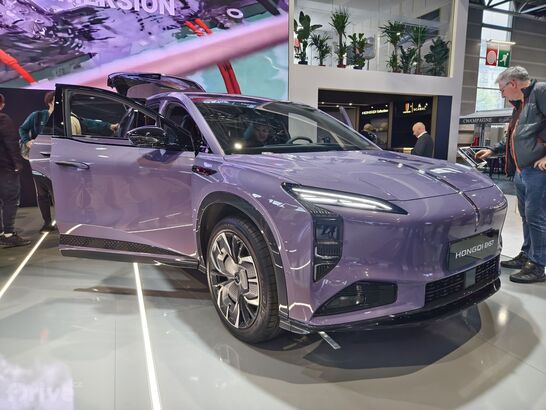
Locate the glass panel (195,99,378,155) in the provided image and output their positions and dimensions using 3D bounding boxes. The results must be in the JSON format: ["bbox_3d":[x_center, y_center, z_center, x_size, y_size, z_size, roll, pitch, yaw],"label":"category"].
[{"bbox_3d":[0.138,-0.659,2.940,1.481,0.121,0.846,-8,44,-38],"label":"glass panel"}]

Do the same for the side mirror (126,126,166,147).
[{"bbox_3d":[-0.779,-0.430,2.279,0.180,0.130,0.220,2,10,12],"label":"side mirror"}]

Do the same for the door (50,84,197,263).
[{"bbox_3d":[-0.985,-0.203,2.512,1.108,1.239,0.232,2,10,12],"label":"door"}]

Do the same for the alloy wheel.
[{"bbox_3d":[-0.161,0.421,2.146,0.212,0.566,0.566,-7,12,-37],"label":"alloy wheel"}]

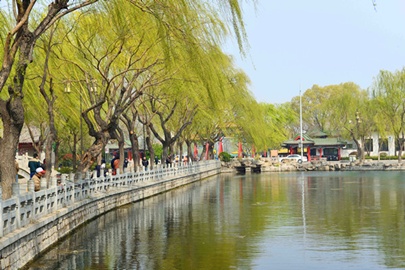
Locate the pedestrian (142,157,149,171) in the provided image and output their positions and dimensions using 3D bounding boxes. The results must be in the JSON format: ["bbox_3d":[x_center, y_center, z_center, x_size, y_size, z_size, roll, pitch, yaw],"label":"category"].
[{"bbox_3d":[-4.759,2.662,65.979,0.520,1.670,0.360,-1,-1,-6],"label":"pedestrian"}]

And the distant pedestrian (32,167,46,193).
[{"bbox_3d":[-5.036,1.700,24.282,0.480,1.420,0.480,-1,-1,6],"label":"distant pedestrian"}]

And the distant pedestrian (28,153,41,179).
[{"bbox_3d":[-7.014,1.626,32.978,0.520,1.720,0.360,-2,-2,24],"label":"distant pedestrian"}]

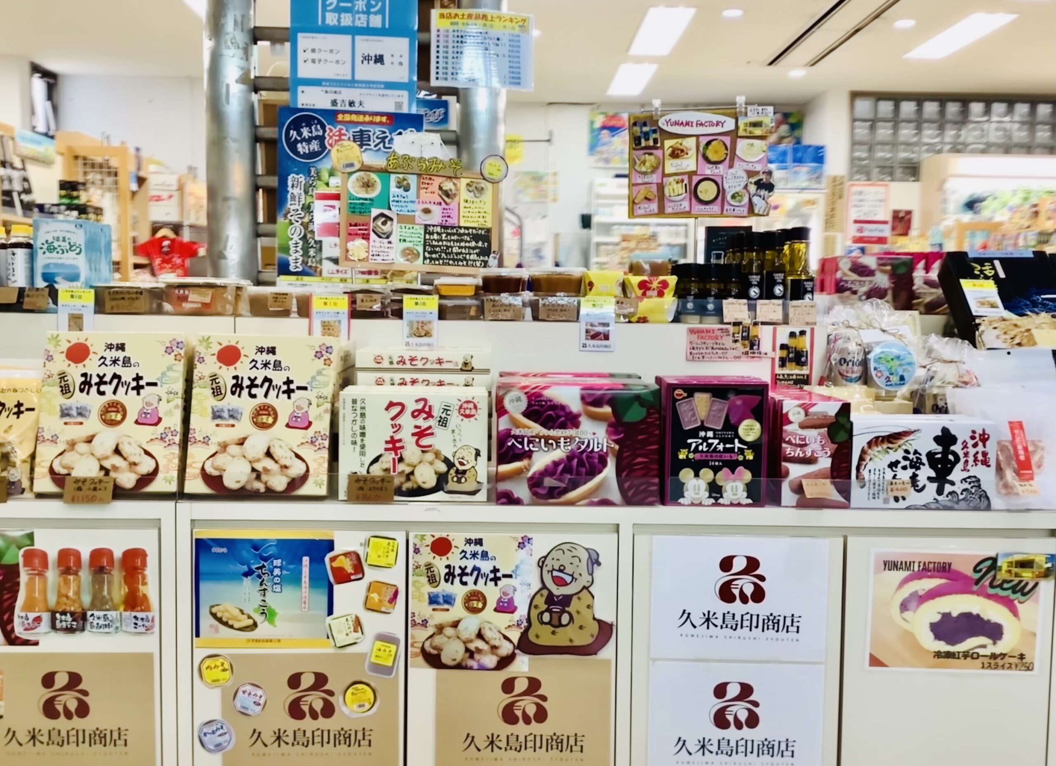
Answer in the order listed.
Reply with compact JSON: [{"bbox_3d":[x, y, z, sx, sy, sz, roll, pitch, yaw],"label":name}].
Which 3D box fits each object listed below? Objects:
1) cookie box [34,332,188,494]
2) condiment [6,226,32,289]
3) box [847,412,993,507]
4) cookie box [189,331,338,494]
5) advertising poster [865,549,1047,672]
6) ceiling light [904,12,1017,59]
[{"bbox_3d":[-0.737,0.053,1.689,0.245,0.284,0.042,0,-9,-2],"label":"cookie box"},{"bbox_3d":[-1.020,-0.230,1.901,0.058,0.174,0.058,1,2,-1],"label":"condiment"},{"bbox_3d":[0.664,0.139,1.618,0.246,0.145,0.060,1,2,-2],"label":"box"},{"bbox_3d":[-0.458,0.056,1.639,0.238,0.275,0.046,2,-10,-3],"label":"cookie box"},{"bbox_3d":[0.725,0.388,1.606,0.297,0.210,0.006,1,2,-1],"label":"advertising poster"},{"bbox_3d":[3.051,-2.475,6.721,0.310,0.050,1.100,0,3,-3],"label":"ceiling light"}]

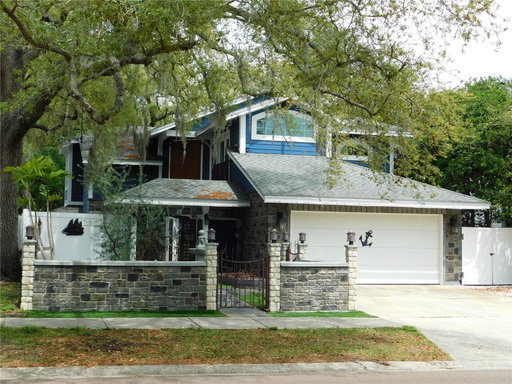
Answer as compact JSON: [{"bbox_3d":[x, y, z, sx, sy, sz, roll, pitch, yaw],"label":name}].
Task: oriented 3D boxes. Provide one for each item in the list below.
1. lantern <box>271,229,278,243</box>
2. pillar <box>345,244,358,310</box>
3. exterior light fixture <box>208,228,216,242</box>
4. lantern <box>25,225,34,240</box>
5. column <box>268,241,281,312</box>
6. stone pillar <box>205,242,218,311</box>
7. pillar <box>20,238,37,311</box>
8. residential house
[{"bbox_3d":[0.403,0.992,16.440,0.165,0.285,0.165,2,-4,-13],"label":"lantern"},{"bbox_3d":[2.130,1.910,16.774,0.260,1.435,0.260,2,-4,-13],"label":"pillar"},{"bbox_3d":[-0.931,0.953,16.135,0.165,0.285,0.165,2,-4,-13],"label":"exterior light fixture"},{"bbox_3d":[-4.599,0.841,15.296,0.165,0.285,0.165,2,-4,-13],"label":"lantern"},{"bbox_3d":[0.402,1.860,16.379,0.260,1.456,0.260,2,-4,-13],"label":"column"},{"bbox_3d":[-0.948,1.806,16.071,0.260,1.425,0.260,2,-4,-13],"label":"stone pillar"},{"bbox_3d":[-4.605,1.688,15.235,0.260,1.412,0.260,2,-4,-13],"label":"pillar"},{"bbox_3d":[-0.213,-0.104,27.065,12.938,6.314,10.500,2,-4,-13],"label":"residential house"}]

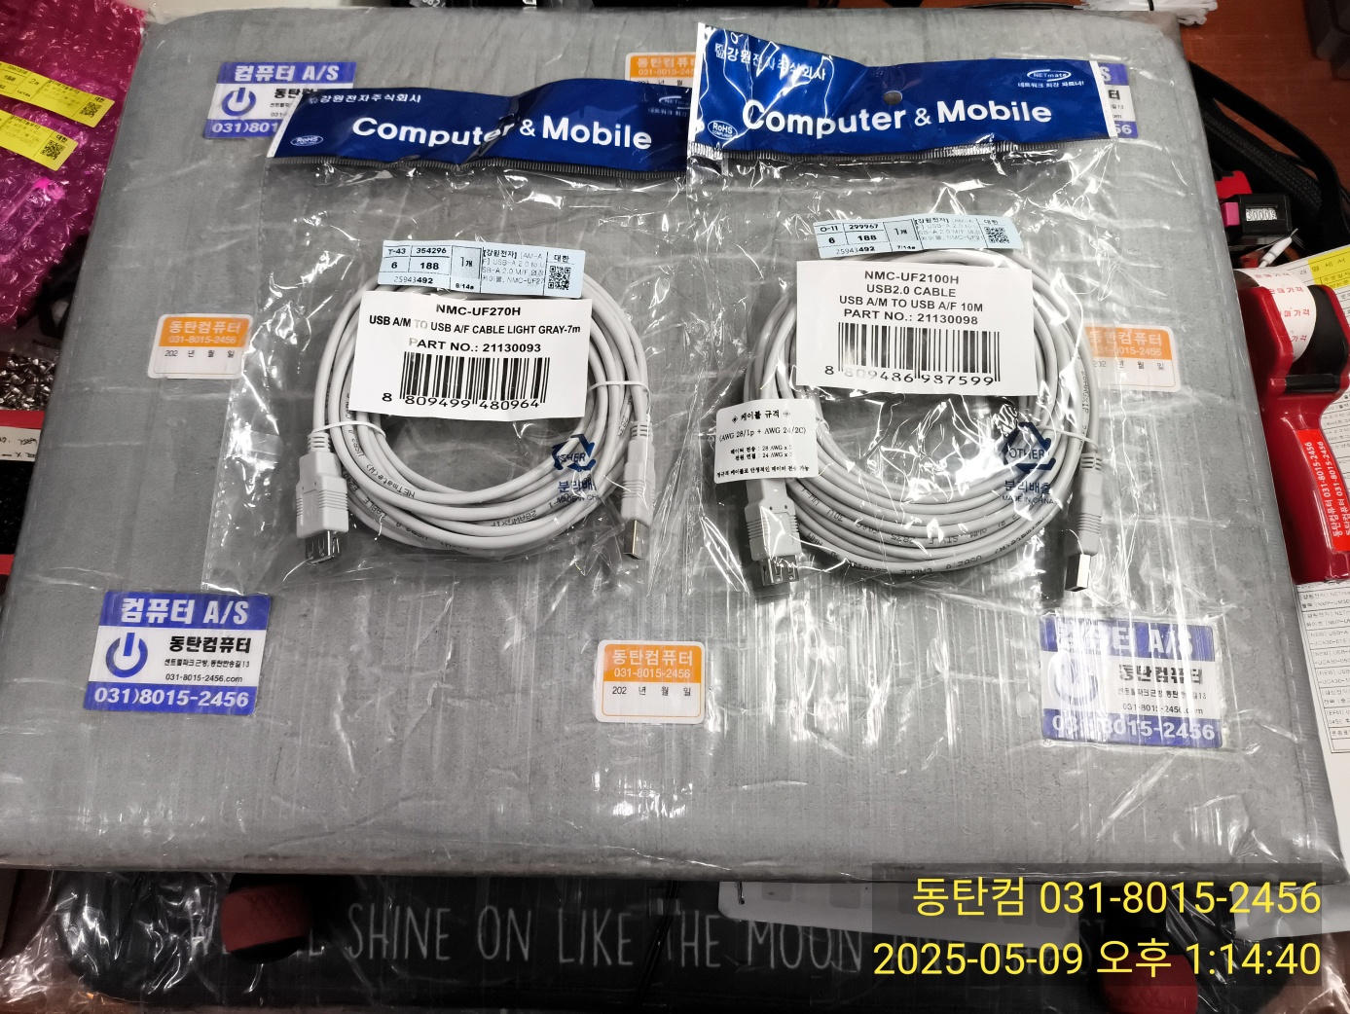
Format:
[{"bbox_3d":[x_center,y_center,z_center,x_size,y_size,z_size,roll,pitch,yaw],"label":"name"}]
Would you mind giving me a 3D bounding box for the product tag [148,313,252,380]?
[{"bbox_3d":[-0.203,-0.069,0.416,0.041,0.002,0.031,0,71,1],"label":"product tag"}]

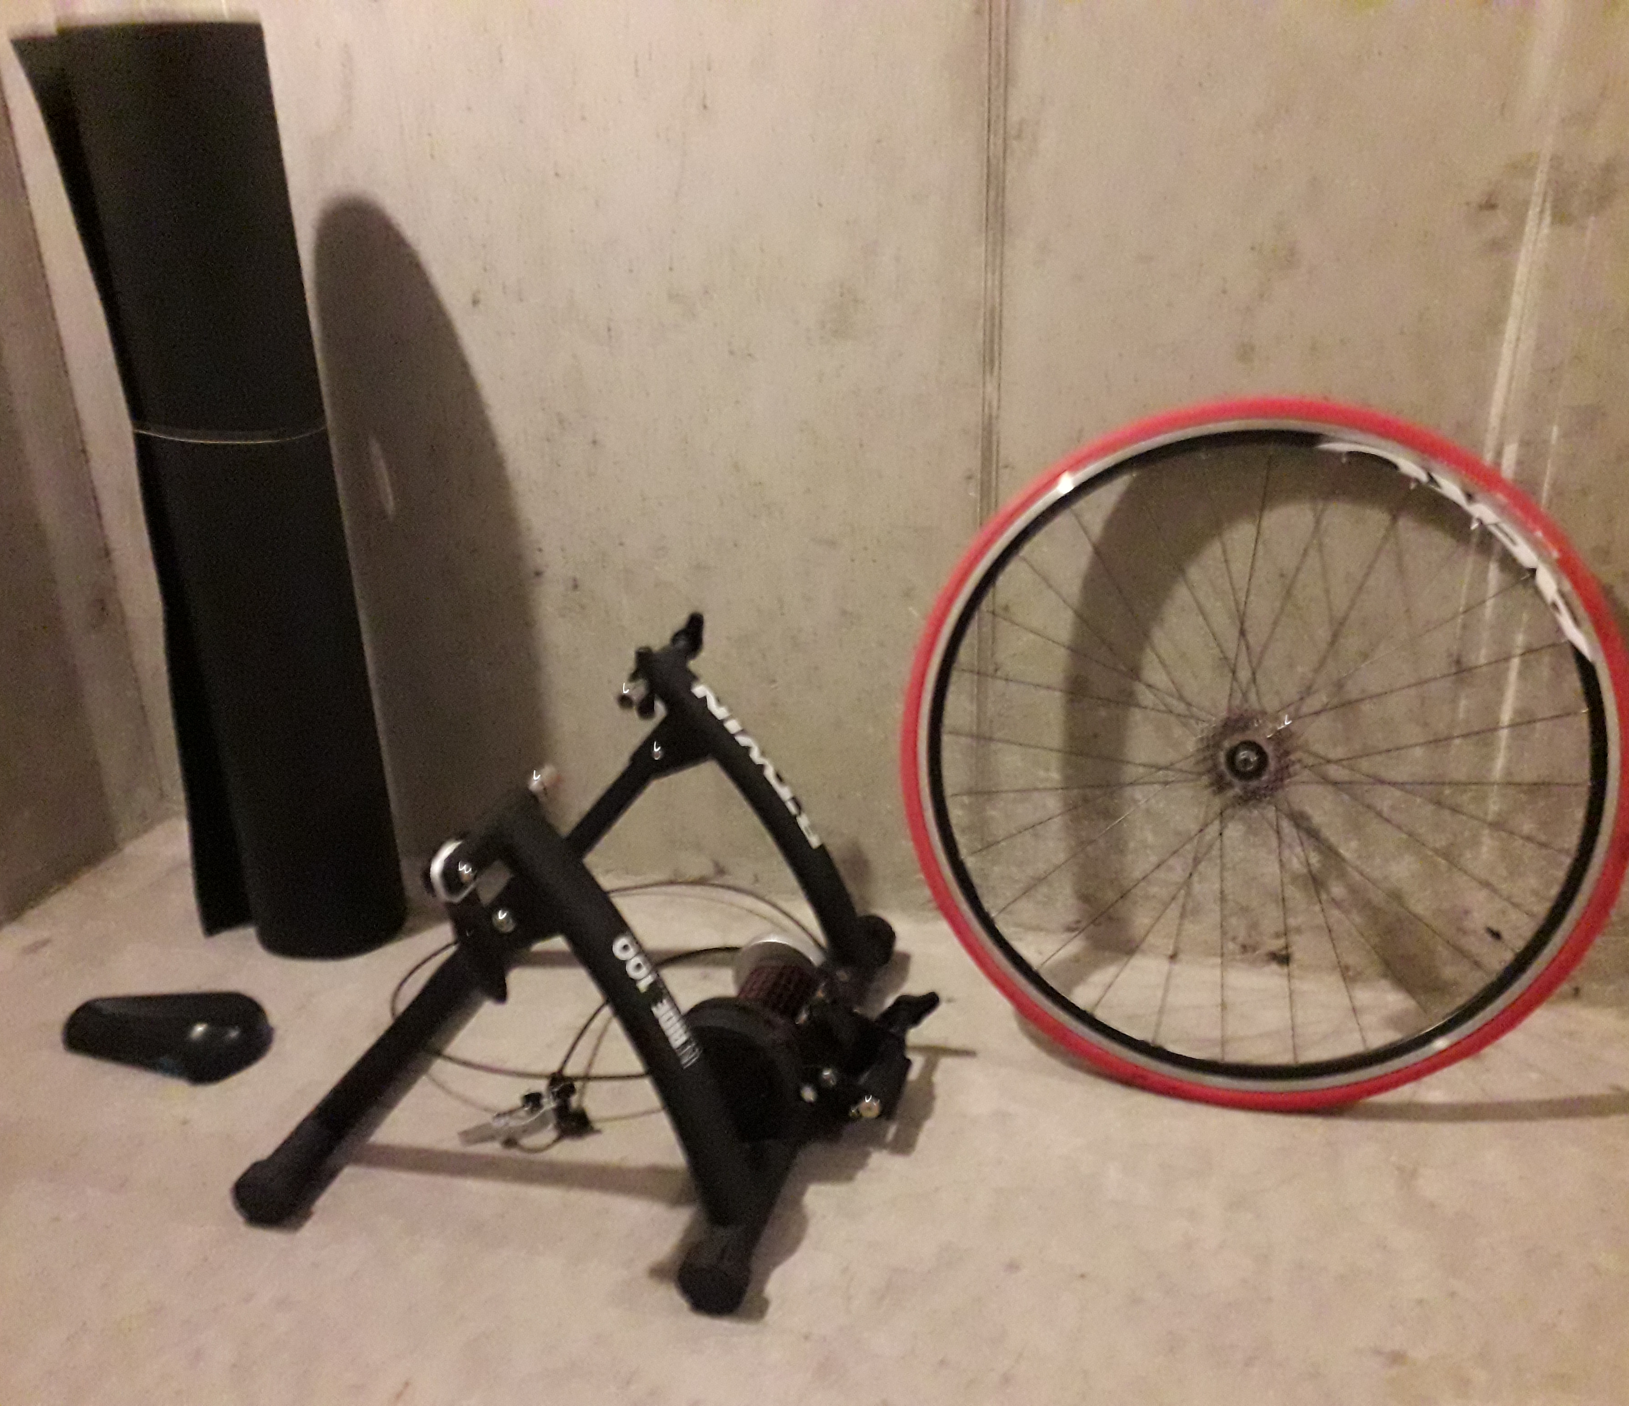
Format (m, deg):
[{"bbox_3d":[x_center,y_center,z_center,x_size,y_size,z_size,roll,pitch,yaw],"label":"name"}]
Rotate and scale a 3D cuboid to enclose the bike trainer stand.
[{"bbox_3d":[-0.165,0.184,1.374,0.557,0.395,0.540,6,24,17],"label":"bike trainer stand"}]

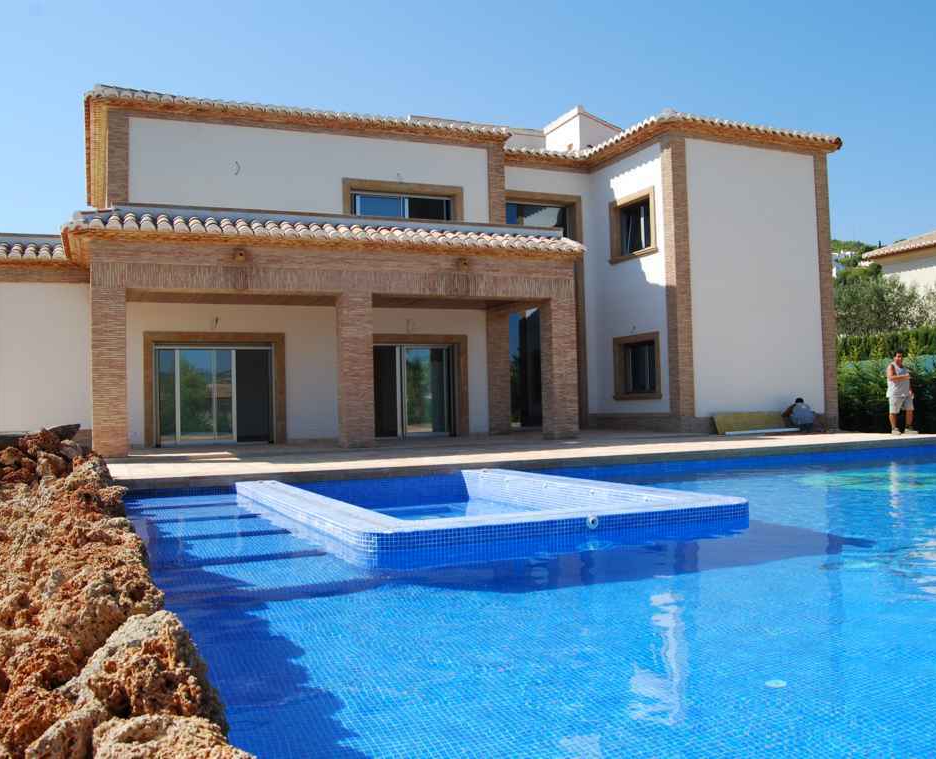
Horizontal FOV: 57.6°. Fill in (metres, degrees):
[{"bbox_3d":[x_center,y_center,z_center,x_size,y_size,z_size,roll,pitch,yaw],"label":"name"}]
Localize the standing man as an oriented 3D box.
[{"bbox_3d":[8.632,0.256,17.100,0.580,1.710,0.420,-1,-2,-7],"label":"standing man"}]

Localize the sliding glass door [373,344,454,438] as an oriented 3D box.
[{"bbox_3d":[-1.481,0.284,20.601,2.465,2.255,0.131,-1,-2,-23],"label":"sliding glass door"}]

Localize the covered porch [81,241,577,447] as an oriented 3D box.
[{"bbox_3d":[-2.671,-0.549,17.891,9.744,3.840,3.168,-1,-2,-24],"label":"covered porch"}]

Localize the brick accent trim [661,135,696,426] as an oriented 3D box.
[{"bbox_3d":[4.848,-2.219,19.628,0.428,6.721,0.435,-1,-2,-23],"label":"brick accent trim"}]

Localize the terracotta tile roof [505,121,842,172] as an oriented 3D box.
[{"bbox_3d":[5.181,-5.715,21.163,7.680,0.643,3.984,-1,-2,-24],"label":"terracotta tile roof"}]

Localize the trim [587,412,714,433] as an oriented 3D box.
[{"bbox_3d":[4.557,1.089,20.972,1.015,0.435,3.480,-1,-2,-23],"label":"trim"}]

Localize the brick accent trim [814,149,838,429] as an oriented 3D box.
[{"bbox_3d":[8.831,-2.225,21.322,0.457,6.851,0.435,-1,-2,-23],"label":"brick accent trim"}]

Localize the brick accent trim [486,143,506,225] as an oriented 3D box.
[{"bbox_3d":[0.674,-4.616,21.745,0.464,2.668,0.435,-1,-2,-23],"label":"brick accent trim"}]

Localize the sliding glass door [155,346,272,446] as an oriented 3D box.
[{"bbox_3d":[-5.589,0.351,18.850,2.465,2.208,0.131,-1,-2,-23],"label":"sliding glass door"}]

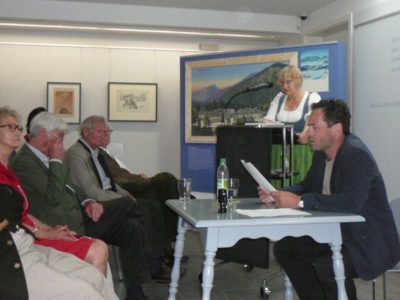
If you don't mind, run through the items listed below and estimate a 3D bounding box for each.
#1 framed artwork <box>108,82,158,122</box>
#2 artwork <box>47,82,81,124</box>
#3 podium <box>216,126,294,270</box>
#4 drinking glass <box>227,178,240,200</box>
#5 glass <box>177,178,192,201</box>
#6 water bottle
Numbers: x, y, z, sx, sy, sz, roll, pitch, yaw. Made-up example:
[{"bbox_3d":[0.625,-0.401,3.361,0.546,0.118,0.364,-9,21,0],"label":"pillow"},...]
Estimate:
[{"bbox_3d":[-0.823,-0.587,7.000,0.615,0.487,0.030,-1,2,-16],"label":"framed artwork"},{"bbox_3d":[-1.619,-0.558,6.770,0.390,0.495,0.030,-1,2,-16],"label":"artwork"},{"bbox_3d":[0.425,0.392,4.474,0.540,1.150,0.430,2,2,42],"label":"podium"},{"bbox_3d":[0.186,0.222,3.198,0.077,0.116,0.077,0,2,12],"label":"drinking glass"},{"bbox_3d":[-0.085,0.224,3.178,0.077,0.117,0.077,0,2,12],"label":"glass"},{"bbox_3d":[0.112,0.174,2.776,0.060,0.262,0.060,0,2,12],"label":"water bottle"}]

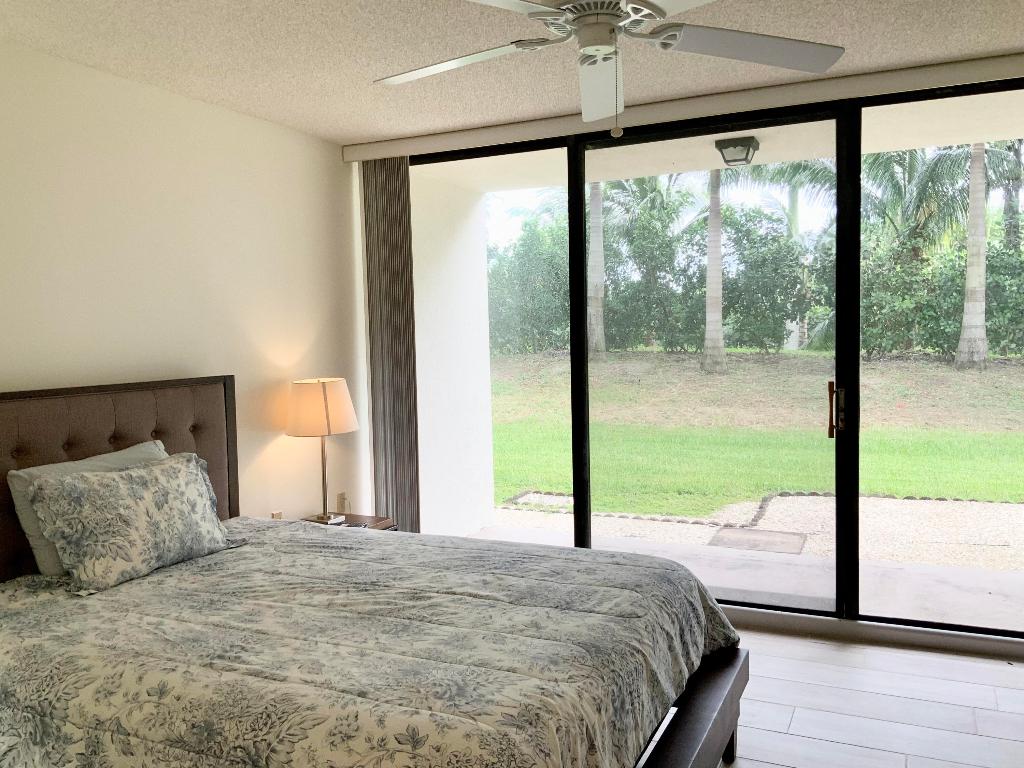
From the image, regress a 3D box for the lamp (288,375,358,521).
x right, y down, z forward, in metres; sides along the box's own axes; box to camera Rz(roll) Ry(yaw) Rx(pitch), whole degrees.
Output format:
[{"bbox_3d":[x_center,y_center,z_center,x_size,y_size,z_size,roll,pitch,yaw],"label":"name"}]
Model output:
[{"bbox_3d":[-0.906,0.319,4.134,0.245,0.680,0.245,0,4,25],"label":"lamp"}]

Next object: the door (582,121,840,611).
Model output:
[{"bbox_3d":[0.905,-0.070,4.042,1.260,2.200,0.080,0,4,25],"label":"door"}]

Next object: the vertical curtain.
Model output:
[{"bbox_3d":[-0.644,-0.083,4.648,0.250,2.280,0.120,0,4,25],"label":"vertical curtain"}]

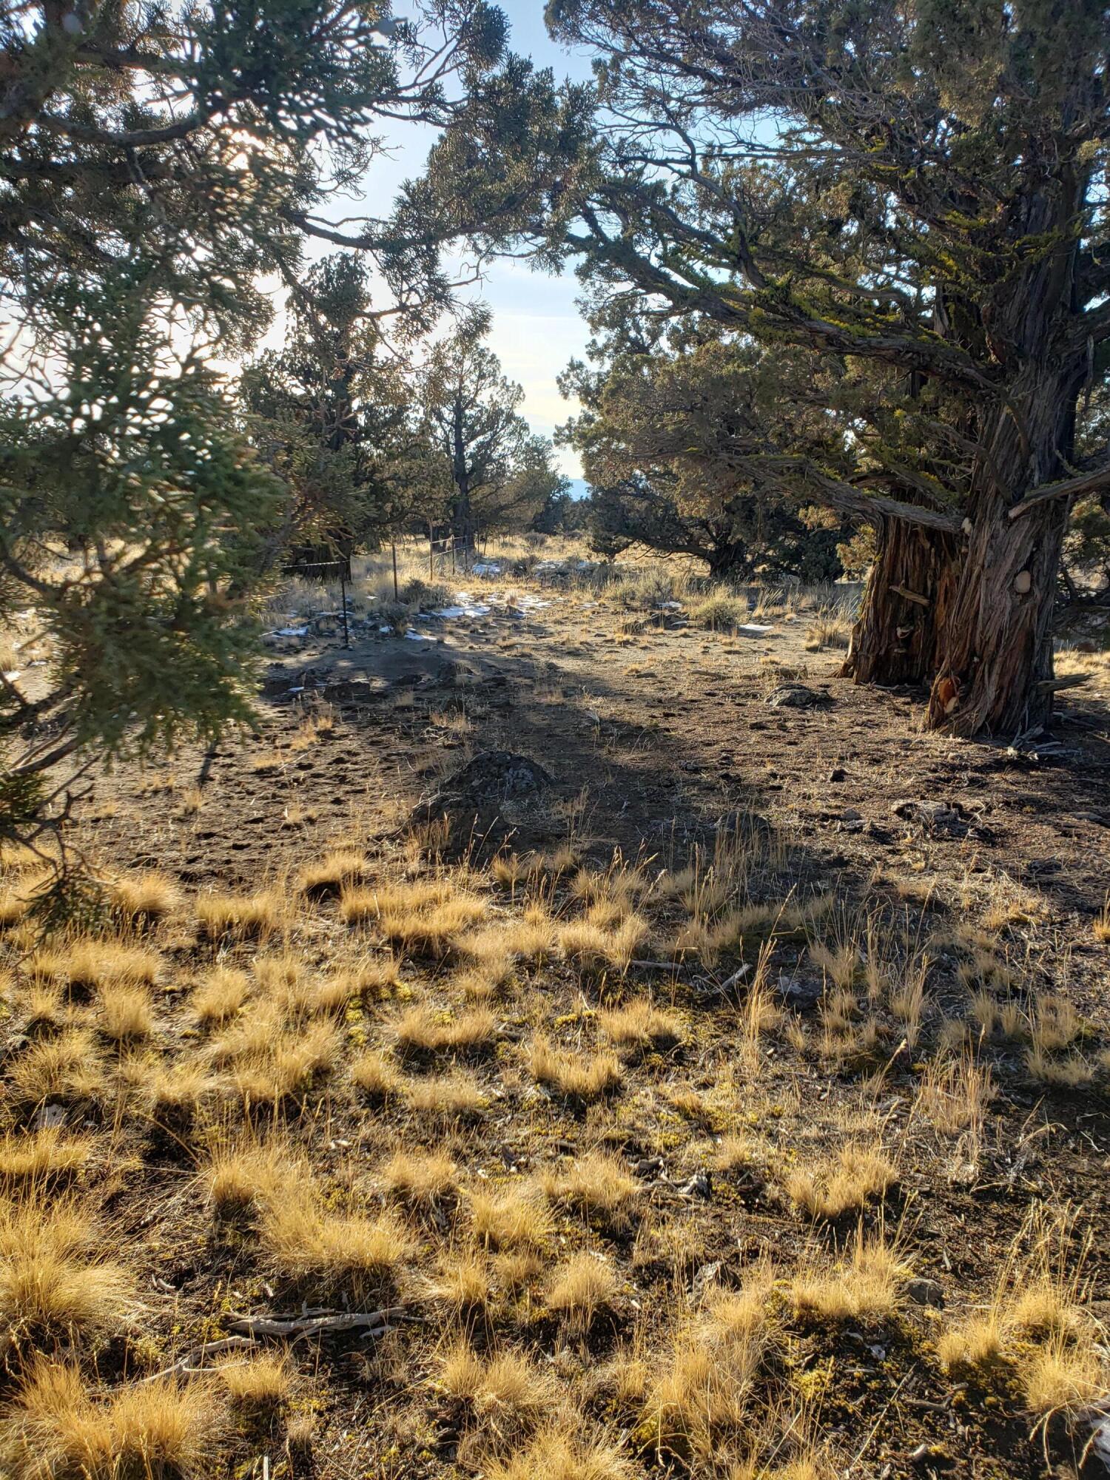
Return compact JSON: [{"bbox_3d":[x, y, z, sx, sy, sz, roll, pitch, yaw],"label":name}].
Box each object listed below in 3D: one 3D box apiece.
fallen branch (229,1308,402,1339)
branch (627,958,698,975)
[{"bbox_3d":[-0.464,1.133,2.164,0.333,0.042,0.052,-1,12,-5],"label":"fallen branch"},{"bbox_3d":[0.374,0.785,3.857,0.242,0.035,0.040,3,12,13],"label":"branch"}]

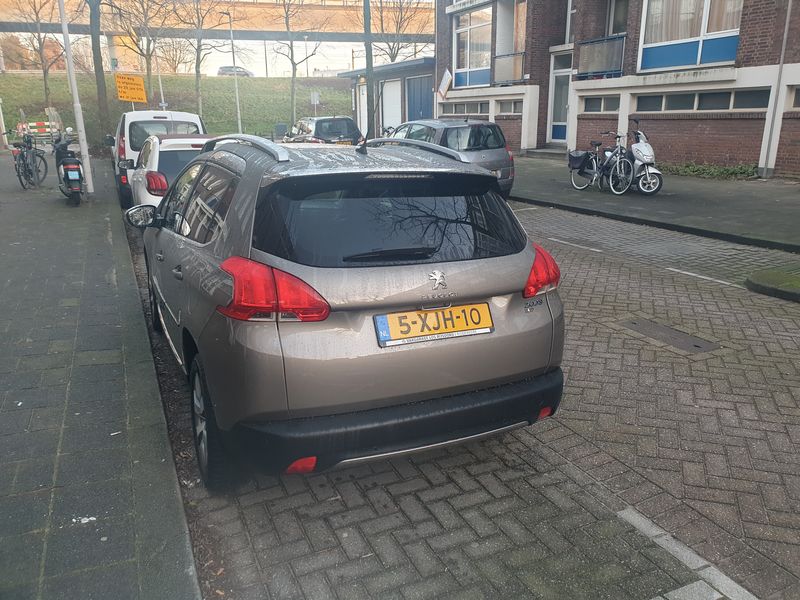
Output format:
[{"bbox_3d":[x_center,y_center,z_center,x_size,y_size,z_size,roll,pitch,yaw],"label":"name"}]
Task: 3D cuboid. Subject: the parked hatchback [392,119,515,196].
[{"bbox_3d":[0.730,-3.120,13.250,1.810,1.620,4.270,-9,18,-25],"label":"parked hatchback"}]

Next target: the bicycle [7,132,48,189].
[{"bbox_3d":[-7.067,-2.647,11.400,0.600,1.120,1.750,-9,18,-27],"label":"bicycle"}]

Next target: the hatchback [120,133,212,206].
[{"bbox_3d":[-2.930,-1.560,8.400,1.640,1.470,3.600,-8,18,-24],"label":"hatchback"}]

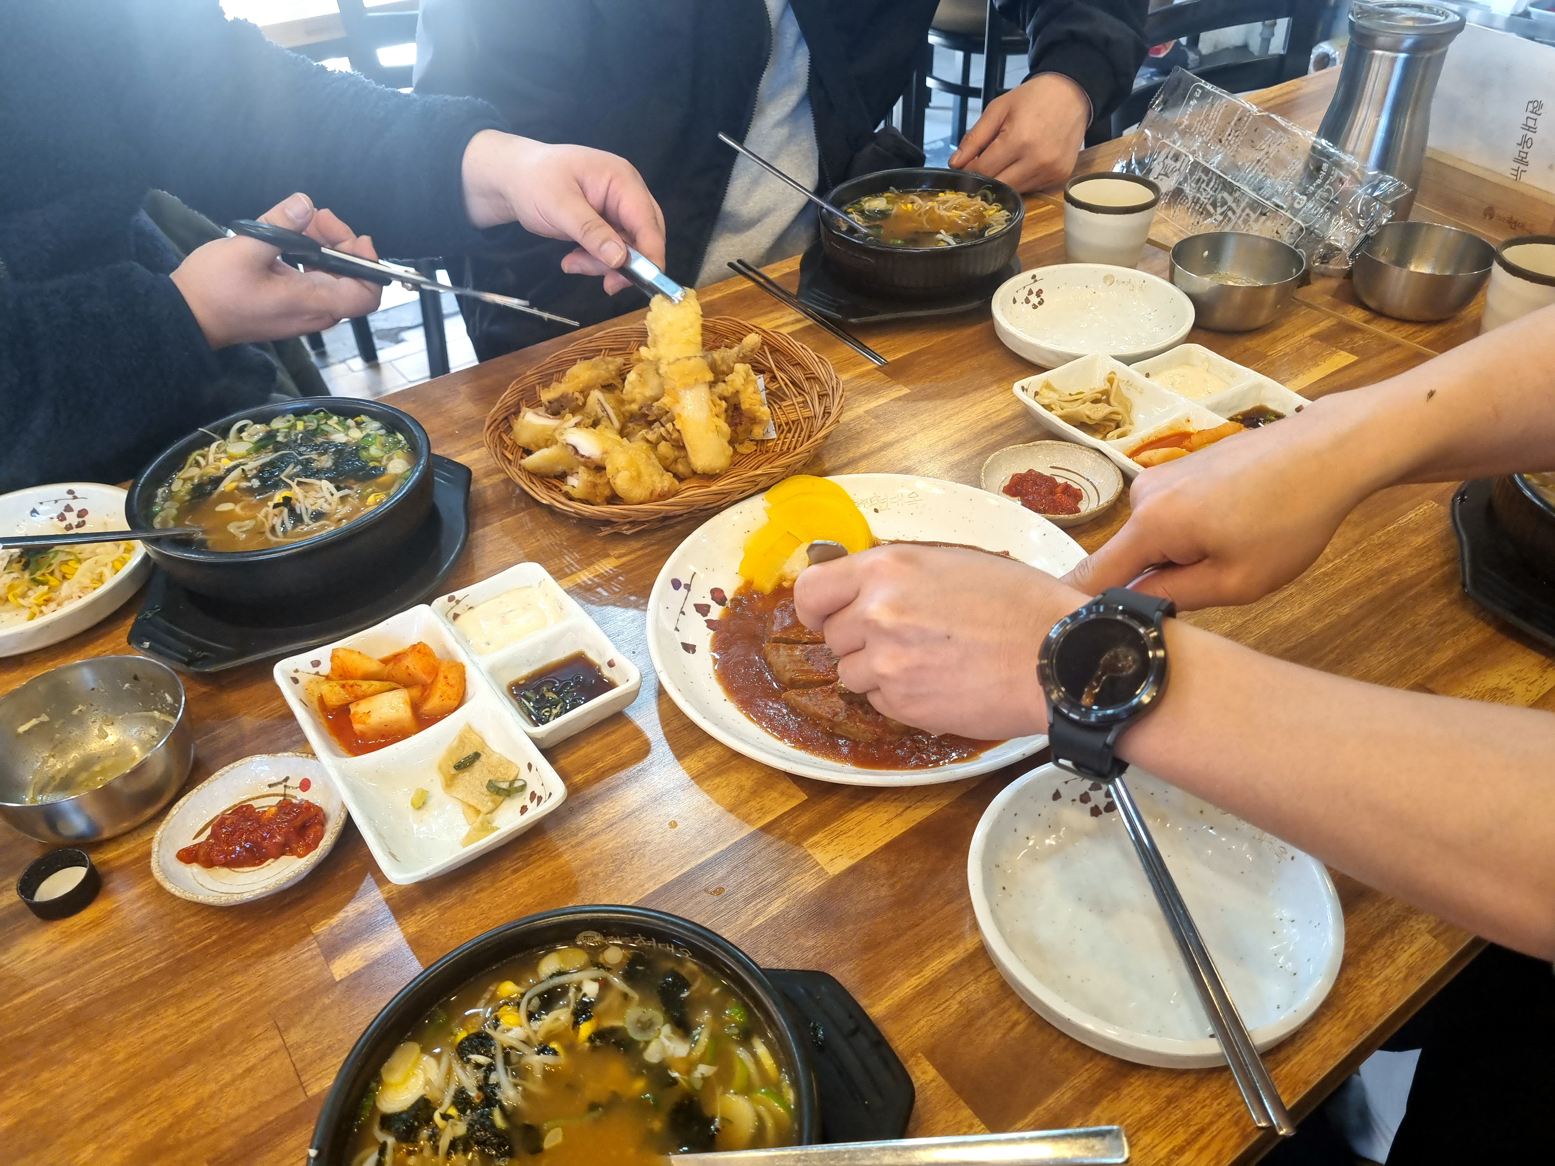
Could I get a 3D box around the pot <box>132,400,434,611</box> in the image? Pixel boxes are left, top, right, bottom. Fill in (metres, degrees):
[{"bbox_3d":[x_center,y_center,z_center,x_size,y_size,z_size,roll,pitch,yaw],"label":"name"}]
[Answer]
[{"bbox_3d":[-0.296,-0.046,0.717,0.171,0.054,0.171,-2,40,2],"label":"pot"}]

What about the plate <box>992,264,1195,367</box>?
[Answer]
[{"bbox_3d":[0.240,-0.201,0.898,0.152,0.026,0.152,-2,40,2],"label":"plate"}]

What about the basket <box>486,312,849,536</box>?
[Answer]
[{"bbox_3d":[-0.072,-0.100,0.786,0.238,0.046,0.242,-4,40,0],"label":"basket"}]

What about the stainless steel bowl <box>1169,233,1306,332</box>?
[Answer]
[{"bbox_3d":[0.353,-0.230,0.908,0.098,0.049,0.098,-2,40,2],"label":"stainless steel bowl"}]

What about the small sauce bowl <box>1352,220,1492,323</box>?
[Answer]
[{"bbox_3d":[0.497,-0.238,0.906,0.098,0.049,0.098,-2,40,2],"label":"small sauce bowl"}]

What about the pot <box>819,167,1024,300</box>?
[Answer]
[{"bbox_3d":[0.118,-0.288,0.977,0.170,0.054,0.170,-2,40,2],"label":"pot"}]

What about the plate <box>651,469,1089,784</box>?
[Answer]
[{"bbox_3d":[0.056,0.023,0.642,0.251,0.028,0.251,-2,40,2],"label":"plate"}]

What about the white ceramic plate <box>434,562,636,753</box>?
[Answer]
[{"bbox_3d":[-0.131,0.040,0.640,0.064,0.024,0.132,-27,45,-25],"label":"white ceramic plate"}]

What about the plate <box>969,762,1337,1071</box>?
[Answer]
[{"bbox_3d":[0.158,0.137,0.499,0.152,0.026,0.152,-2,40,2],"label":"plate"}]

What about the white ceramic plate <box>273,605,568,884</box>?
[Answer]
[{"bbox_3d":[-0.182,0.082,0.592,0.089,0.026,0.177,-26,45,-25],"label":"white ceramic plate"}]

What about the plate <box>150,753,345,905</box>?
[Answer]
[{"bbox_3d":[-0.245,0.121,0.553,0.088,0.021,0.088,-4,40,0],"label":"plate"}]

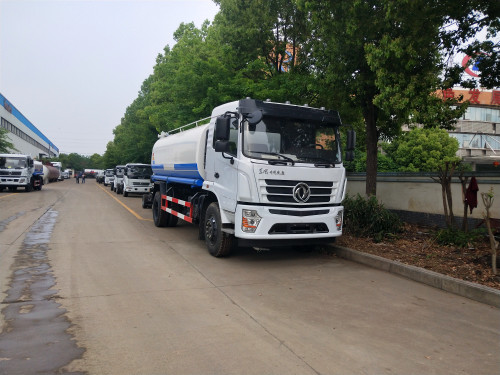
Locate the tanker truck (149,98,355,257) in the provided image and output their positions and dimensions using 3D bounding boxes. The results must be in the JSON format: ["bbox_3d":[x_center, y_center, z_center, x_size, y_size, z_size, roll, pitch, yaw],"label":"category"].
[{"bbox_3d":[-0.755,-0.238,9.787,2.500,3.060,7.500,2,1,-26],"label":"tanker truck"}]

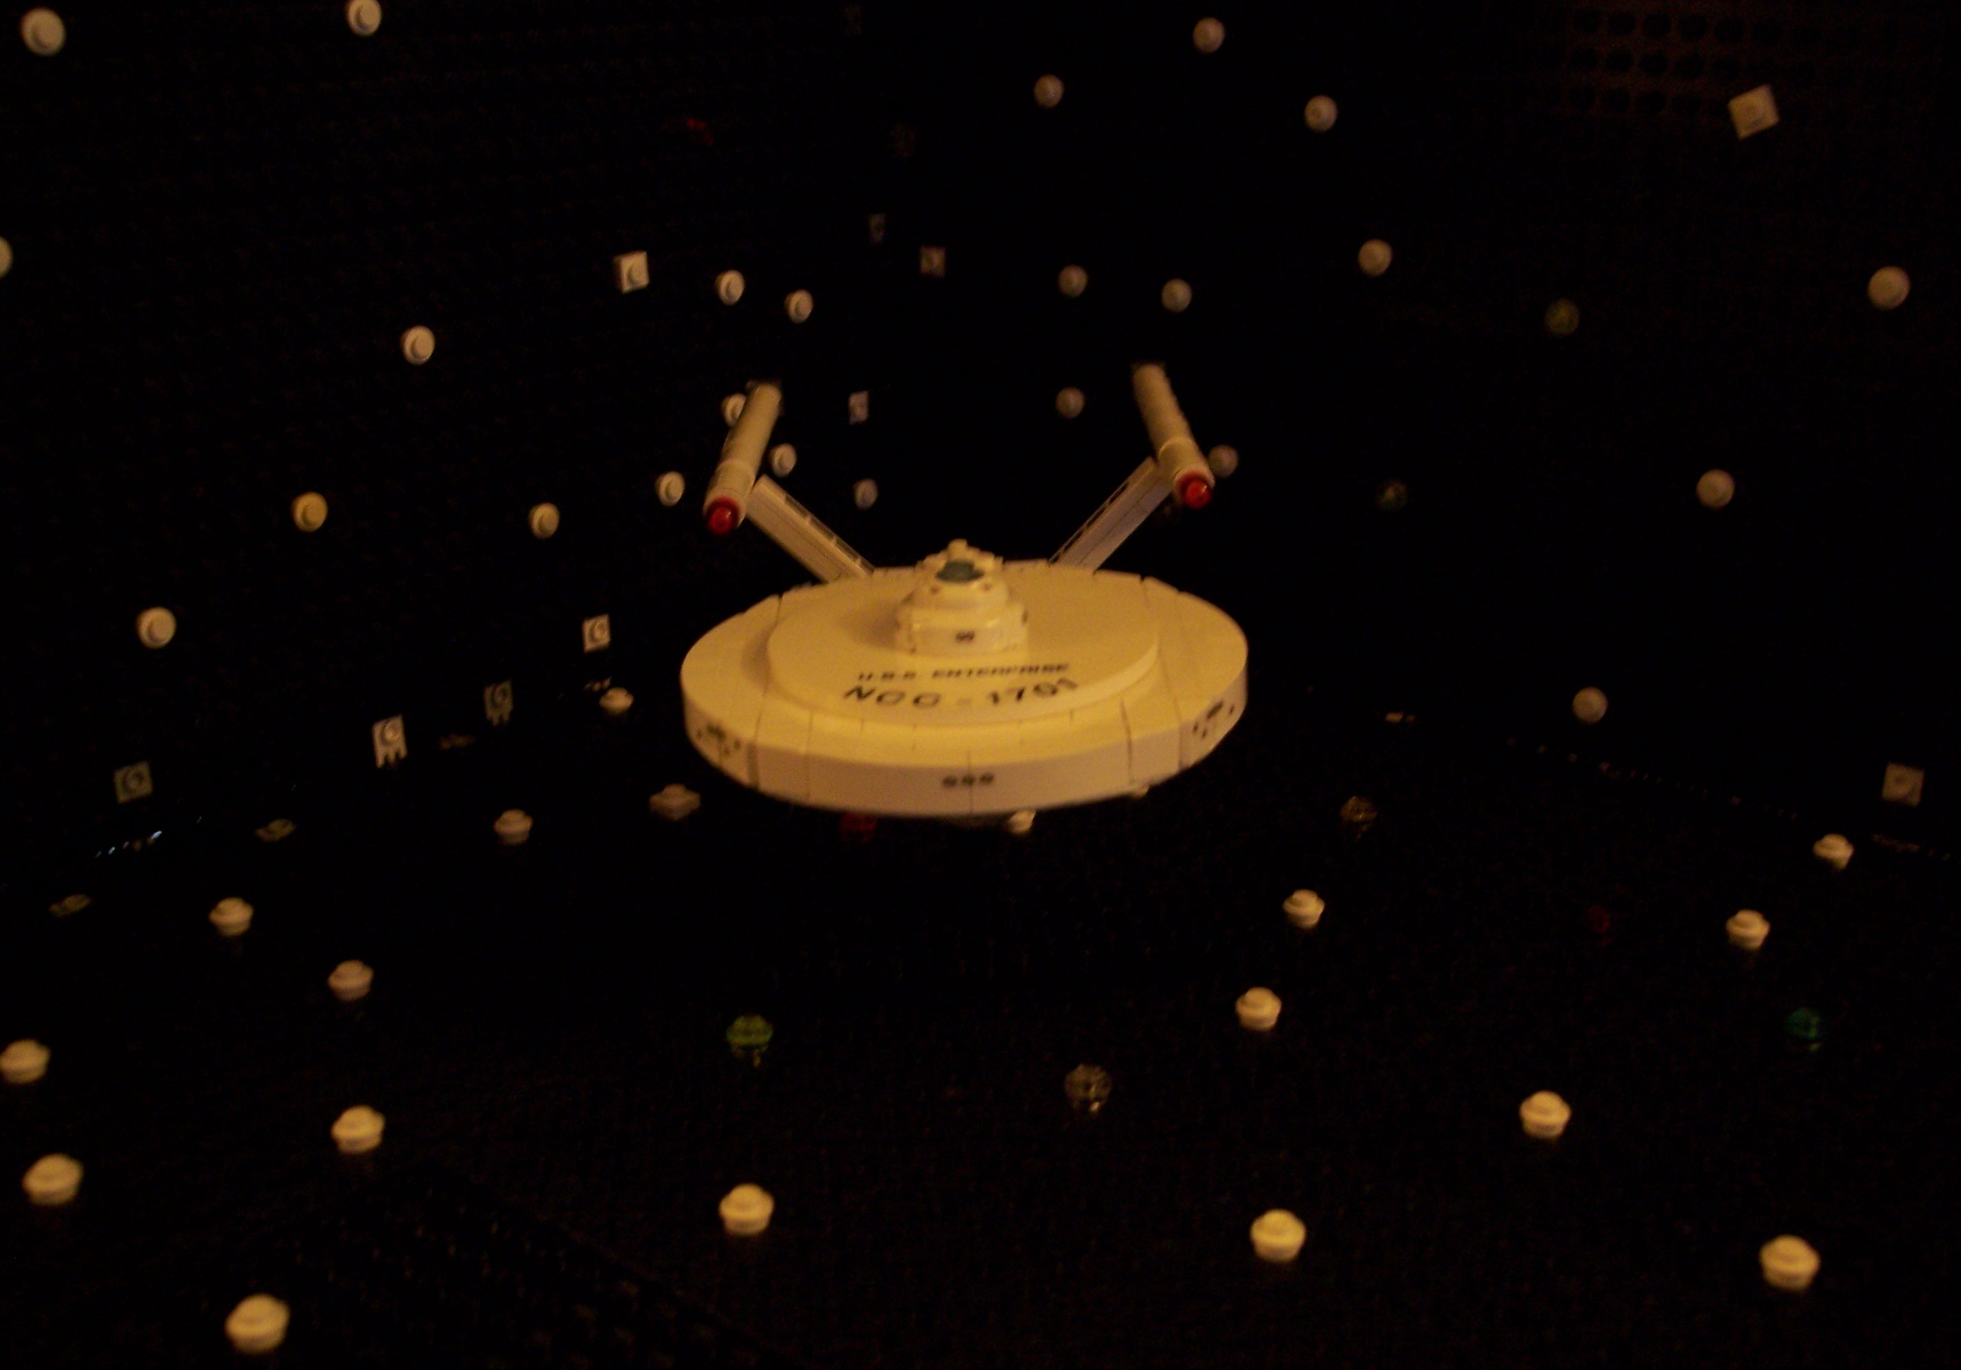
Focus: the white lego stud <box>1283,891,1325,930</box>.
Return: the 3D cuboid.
[{"bbox_3d":[0.064,0.044,0.434,0.008,0.005,0.008,0,20,0],"label":"white lego stud"}]

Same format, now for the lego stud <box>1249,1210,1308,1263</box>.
[{"bbox_3d":[0.045,0.082,0.331,0.008,0.005,0.008,0,20,0],"label":"lego stud"}]

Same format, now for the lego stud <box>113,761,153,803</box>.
[{"bbox_3d":[-0.176,0.020,0.459,0.005,0.008,0.008,16,25,37],"label":"lego stud"}]

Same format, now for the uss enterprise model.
[{"bbox_3d":[-0.003,-0.017,0.419,0.096,0.057,0.205,-3,22,0],"label":"uss enterprise model"}]

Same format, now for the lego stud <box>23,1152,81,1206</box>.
[{"bbox_3d":[-0.143,0.076,0.341,0.008,0.005,0.008,0,20,0],"label":"lego stud"}]

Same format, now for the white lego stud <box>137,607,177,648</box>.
[{"bbox_3d":[-0.172,-0.012,0.462,0.005,0.008,0.008,17,26,37],"label":"white lego stud"}]

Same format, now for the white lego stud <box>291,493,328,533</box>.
[{"bbox_3d":[-0.145,-0.037,0.478,0.005,0.008,0.008,16,25,37],"label":"white lego stud"}]

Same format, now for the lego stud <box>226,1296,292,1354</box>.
[{"bbox_3d":[-0.100,0.089,0.307,0.008,0.005,0.008,0,20,0],"label":"lego stud"}]

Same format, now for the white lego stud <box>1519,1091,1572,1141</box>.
[{"bbox_3d":[0.092,0.070,0.361,0.008,0.005,0.008,0,20,0],"label":"white lego stud"}]

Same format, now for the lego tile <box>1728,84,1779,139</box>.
[{"bbox_3d":[0.160,-0.119,0.458,0.008,0.008,0.005,-21,1,44],"label":"lego tile"}]

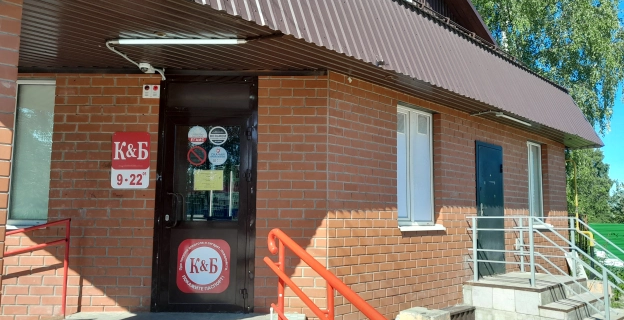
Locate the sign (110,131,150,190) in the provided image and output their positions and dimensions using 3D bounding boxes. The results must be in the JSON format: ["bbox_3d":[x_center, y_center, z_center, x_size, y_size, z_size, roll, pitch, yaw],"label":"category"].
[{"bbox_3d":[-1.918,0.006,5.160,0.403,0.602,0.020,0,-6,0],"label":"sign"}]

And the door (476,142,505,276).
[{"bbox_3d":[2.896,0.790,7.846,0.080,2.119,0.980,-6,-9,45],"label":"door"}]

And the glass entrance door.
[{"bbox_3d":[-1.116,0.545,5.125,0.995,2.070,0.080,0,-6,0],"label":"glass entrance door"}]

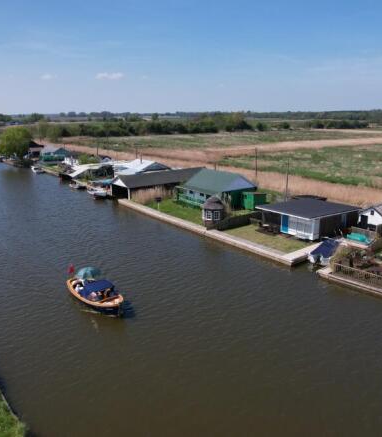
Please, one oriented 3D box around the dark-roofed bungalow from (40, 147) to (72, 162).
[{"bbox_3d":[-36.700,-17.540,108.691,5.400,4.100,8.300,-13,19,-41],"label":"dark-roofed bungalow"}]

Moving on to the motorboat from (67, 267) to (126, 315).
[{"bbox_3d":[-6.950,5.071,28.708,2.200,1.900,6.100,-14,20,-43],"label":"motorboat"}]

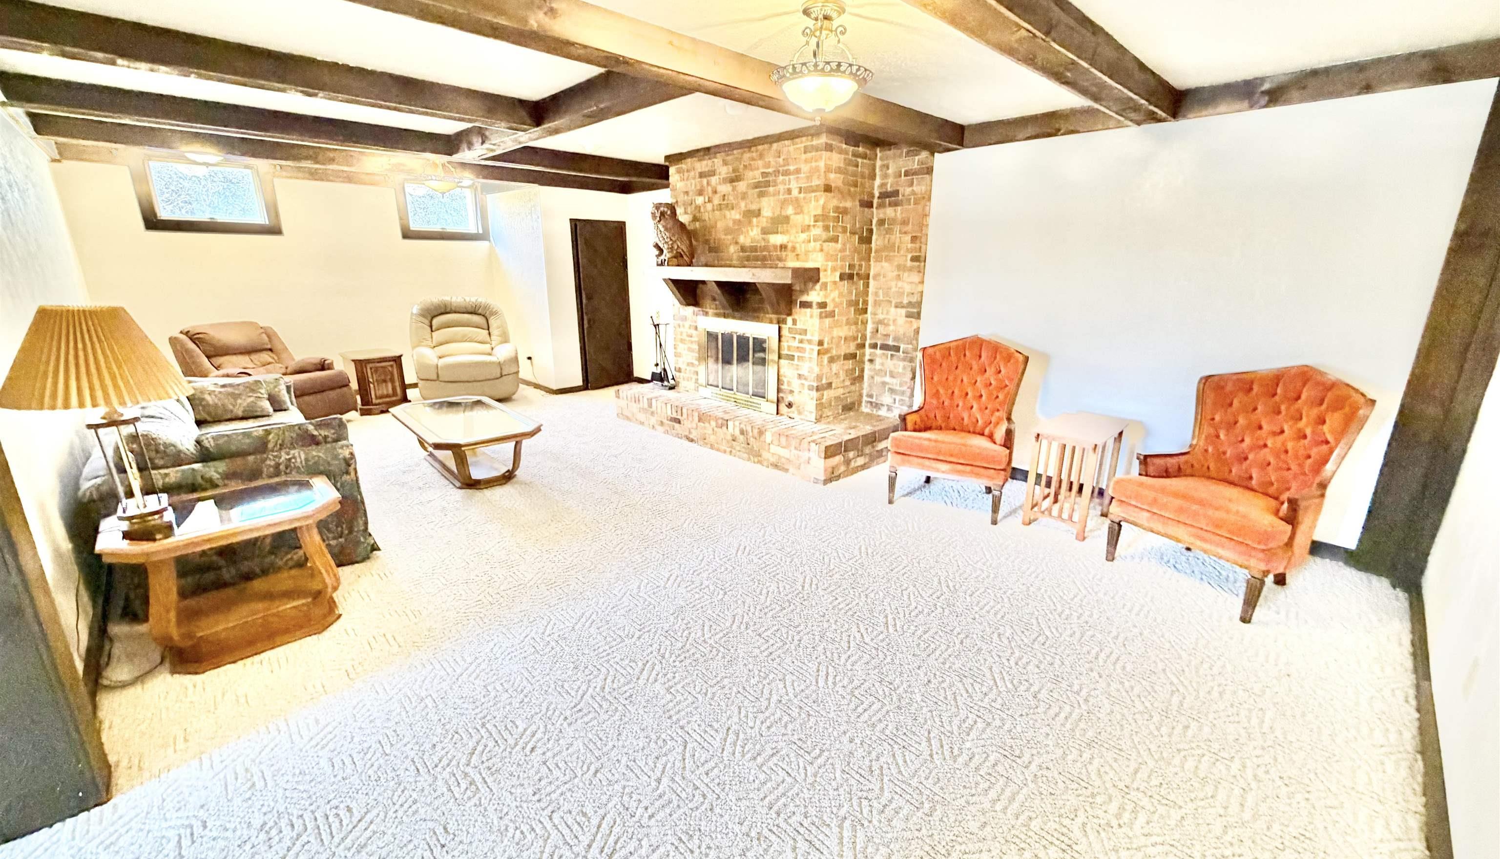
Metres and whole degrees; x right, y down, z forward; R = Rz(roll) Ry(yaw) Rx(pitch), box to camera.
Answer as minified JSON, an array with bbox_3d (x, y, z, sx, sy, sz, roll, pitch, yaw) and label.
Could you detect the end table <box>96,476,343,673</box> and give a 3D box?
[{"bbox_3d":[-2.037,0.574,2.437,0.705,0.535,0.550,-14,21,-42],"label":"end table"}]

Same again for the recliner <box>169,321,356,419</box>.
[{"bbox_3d":[-4.538,-0.547,5.730,0.950,0.920,0.900,4,16,13],"label":"recliner"}]

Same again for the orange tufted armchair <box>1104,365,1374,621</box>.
[{"bbox_3d":[2.350,0.227,2.921,0.820,1.020,0.710,-7,17,-24],"label":"orange tufted armchair"}]

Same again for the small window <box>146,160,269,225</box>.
[{"bbox_3d":[-5.293,-2.306,5.953,0.820,0.530,0.090,-14,21,-42],"label":"small window"}]

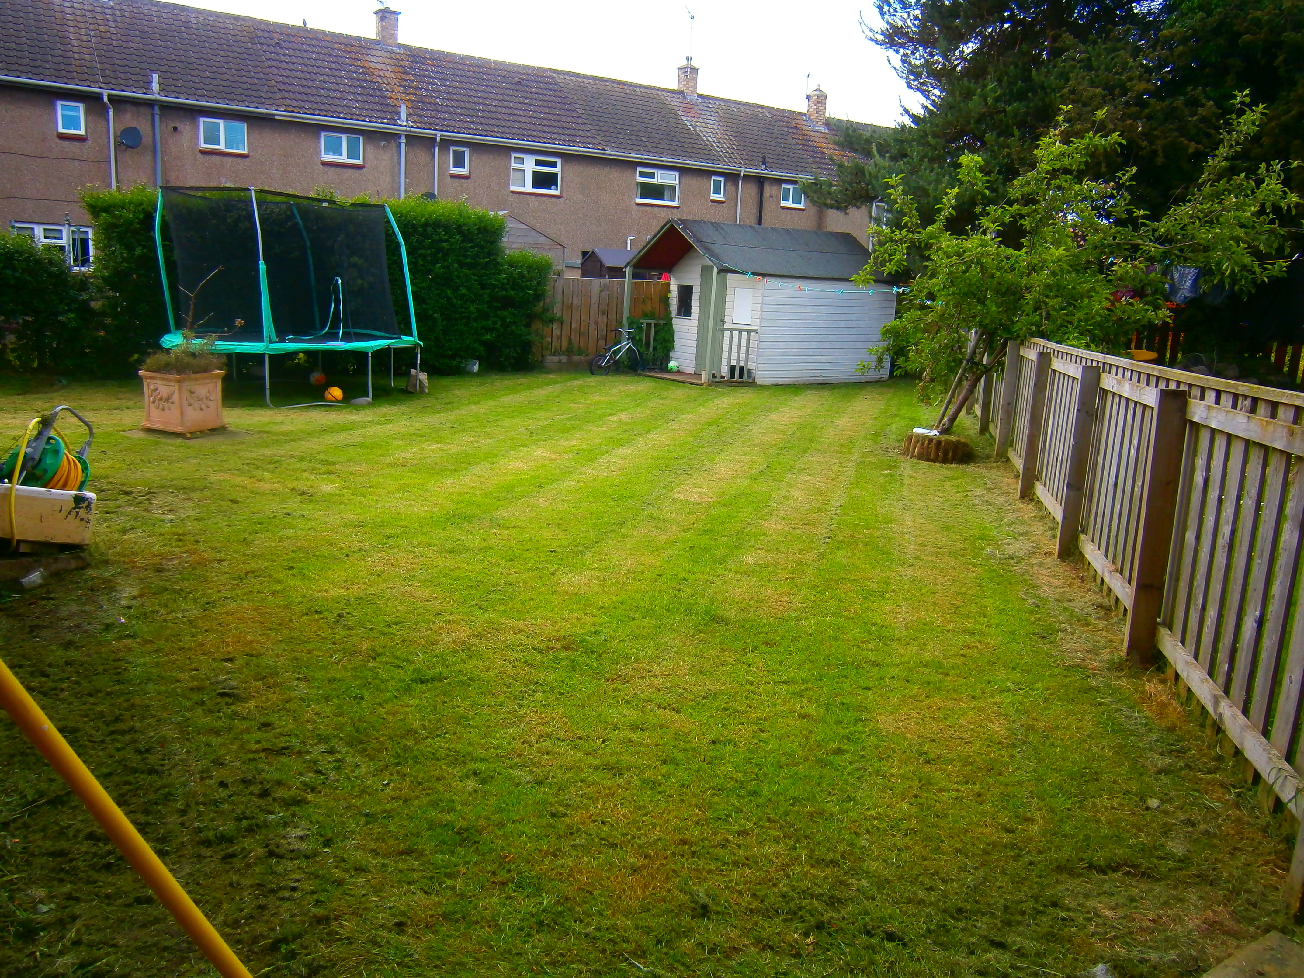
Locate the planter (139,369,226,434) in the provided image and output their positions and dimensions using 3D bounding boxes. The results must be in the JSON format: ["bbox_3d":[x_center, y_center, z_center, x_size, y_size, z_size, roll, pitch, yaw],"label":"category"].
[{"bbox_3d":[-4.416,-0.822,9.234,0.513,0.523,0.513,7,10,20],"label":"planter"}]

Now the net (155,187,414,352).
[{"bbox_3d":[-4.657,-2.850,12.629,3.100,1.900,3.100,0,10,-20],"label":"net"}]

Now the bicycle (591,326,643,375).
[{"bbox_3d":[-0.588,-2.413,17.195,1.070,0.830,0.500,-3,11,-32],"label":"bicycle"}]

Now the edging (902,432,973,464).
[{"bbox_3d":[2.691,-0.407,9.195,0.680,0.240,0.680,6,10,16],"label":"edging"}]

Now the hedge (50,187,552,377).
[{"bbox_3d":[-5.177,-3.288,15.821,7.150,2.740,1.500,0,10,-20],"label":"hedge"}]

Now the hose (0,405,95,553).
[{"bbox_3d":[-3.139,-0.055,5.050,0.480,0.700,0.520,-2,11,-30],"label":"hose"}]

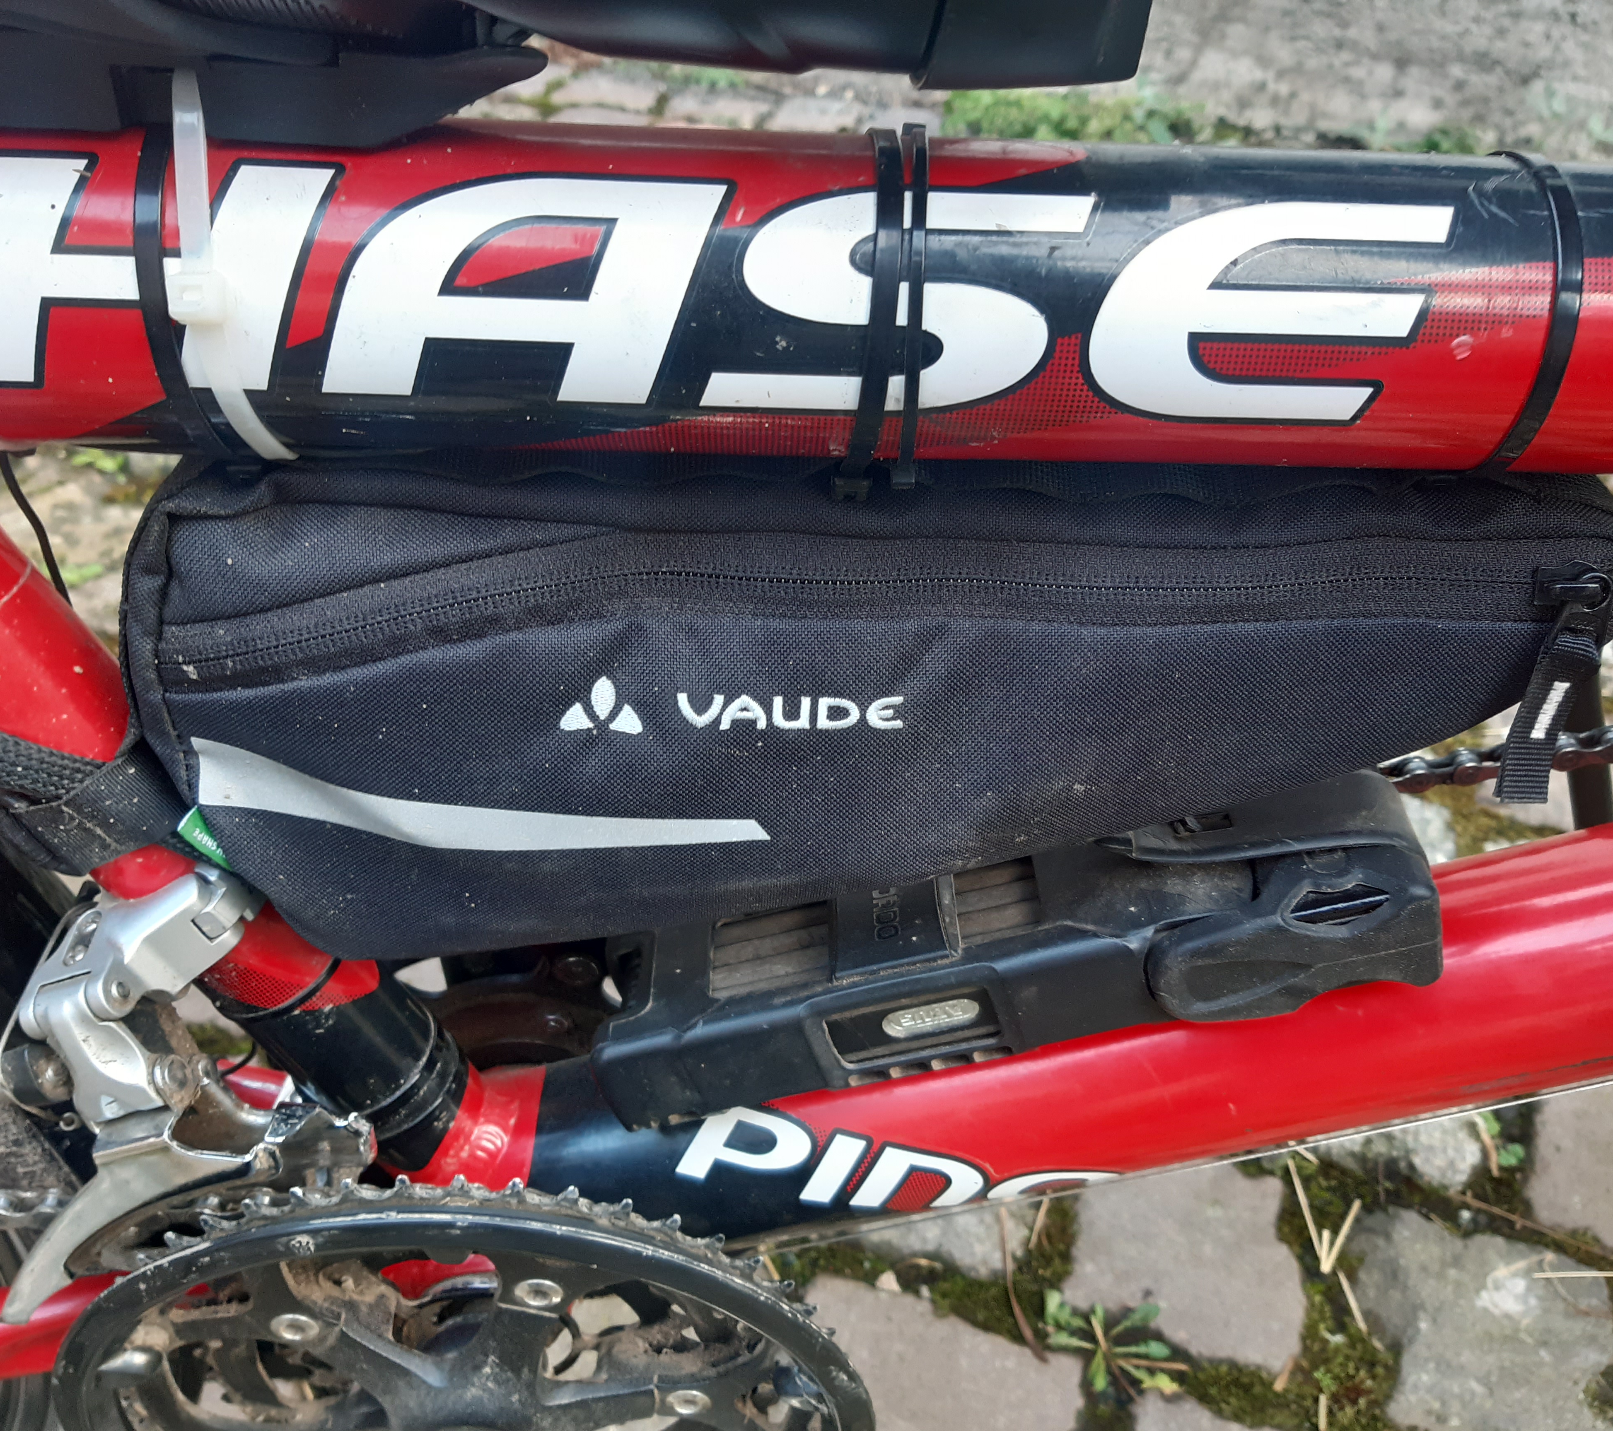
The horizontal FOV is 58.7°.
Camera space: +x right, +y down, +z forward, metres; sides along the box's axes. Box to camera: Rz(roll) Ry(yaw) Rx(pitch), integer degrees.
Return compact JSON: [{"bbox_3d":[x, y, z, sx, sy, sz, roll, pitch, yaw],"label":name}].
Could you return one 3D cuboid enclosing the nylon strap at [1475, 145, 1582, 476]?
[{"bbox_3d":[0.121,-0.071,0.258,0.005,0.058,0.058,2,38,-3],"label":"nylon strap"}]

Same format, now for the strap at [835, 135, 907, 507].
[{"bbox_3d":[0.011,-0.071,0.256,0.007,0.063,0.058,3,38,-5],"label":"strap"}]

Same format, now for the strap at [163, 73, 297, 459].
[{"bbox_3d":[-0.095,-0.078,0.247,0.009,0.067,0.061,3,38,3],"label":"strap"}]

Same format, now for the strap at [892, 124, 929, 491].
[{"bbox_3d":[0.018,-0.072,0.255,0.004,0.063,0.058,1,38,1],"label":"strap"}]

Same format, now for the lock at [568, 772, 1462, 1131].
[{"bbox_3d":[0.047,0.058,0.357,0.200,0.049,0.048,-15,37,11],"label":"lock"}]

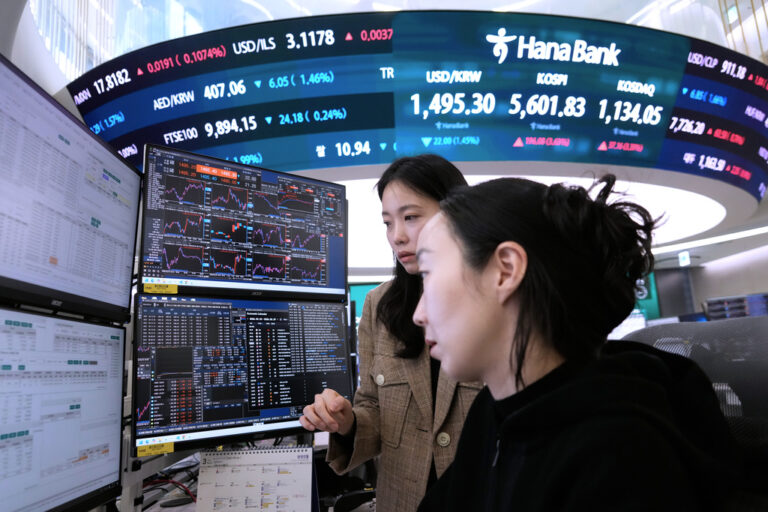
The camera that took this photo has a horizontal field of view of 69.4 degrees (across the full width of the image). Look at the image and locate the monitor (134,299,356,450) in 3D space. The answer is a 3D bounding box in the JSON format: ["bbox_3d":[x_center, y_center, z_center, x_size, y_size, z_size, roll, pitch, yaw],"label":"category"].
[{"bbox_3d":[-0.313,0.266,1.323,0.553,0.331,0.049,7,-16,-41],"label":"monitor"}]

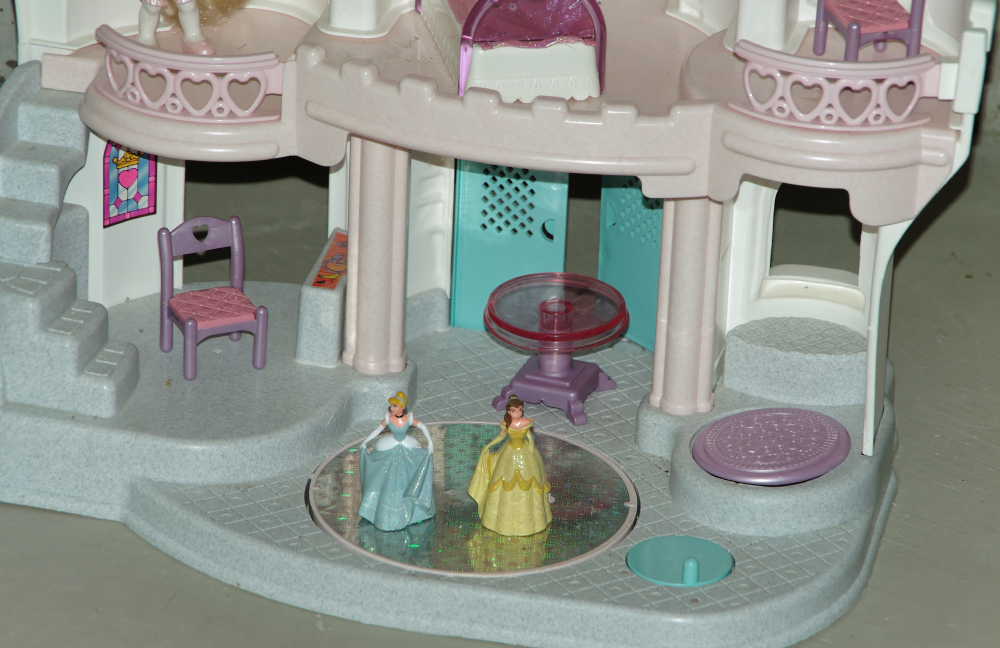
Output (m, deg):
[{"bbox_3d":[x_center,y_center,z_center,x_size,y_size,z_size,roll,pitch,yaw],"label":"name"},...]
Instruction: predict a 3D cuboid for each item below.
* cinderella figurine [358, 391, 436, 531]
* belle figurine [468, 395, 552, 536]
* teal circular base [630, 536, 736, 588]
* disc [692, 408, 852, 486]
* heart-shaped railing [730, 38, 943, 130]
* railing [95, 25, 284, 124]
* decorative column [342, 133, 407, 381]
[{"bbox_3d":[-0.063,0.080,3.455,0.049,0.087,0.039,4,27,4],"label":"cinderella figurine"},{"bbox_3d":[0.007,0.083,3.457,0.052,0.086,0.044,2,27,0],"label":"belle figurine"},{"bbox_3d":[0.111,0.140,3.438,0.066,0.018,0.066,2,27,-1],"label":"teal circular base"},{"bbox_3d":[0.170,0.077,3.502,0.099,0.010,0.099,-1,26,0],"label":"disc"},{"bbox_3d":[0.205,-0.148,3.457,0.125,0.042,0.034,4,27,4],"label":"heart-shaped railing"},{"bbox_3d":[-0.202,-0.156,3.523,0.124,0.043,0.036,10,28,15],"label":"railing"},{"bbox_3d":[-0.078,-0.053,3.562,0.040,0.172,0.036,7,27,10],"label":"decorative column"}]

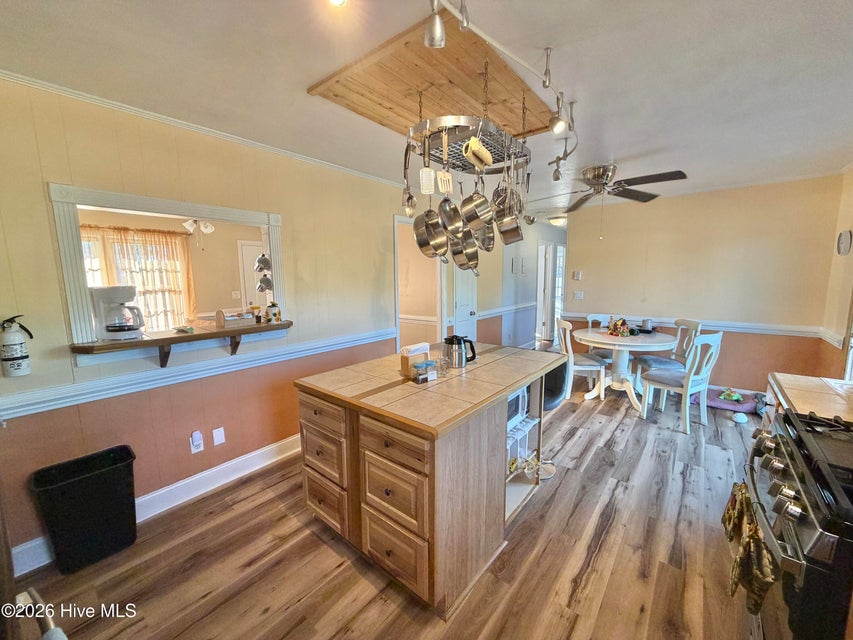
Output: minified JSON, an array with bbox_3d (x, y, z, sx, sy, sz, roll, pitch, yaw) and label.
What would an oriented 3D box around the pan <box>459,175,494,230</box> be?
[{"bbox_3d":[0.312,-0.716,2.117,0.145,0.315,0.210,-17,-5,42],"label":"pan"}]

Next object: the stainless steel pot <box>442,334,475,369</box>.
[{"bbox_3d":[0.221,0.199,2.242,0.210,0.190,0.150,-1,8,0],"label":"stainless steel pot"}]

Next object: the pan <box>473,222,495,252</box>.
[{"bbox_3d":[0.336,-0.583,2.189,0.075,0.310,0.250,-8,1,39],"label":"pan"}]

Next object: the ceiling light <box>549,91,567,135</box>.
[{"bbox_3d":[0.604,-0.956,1.590,0.070,0.170,0.090,-5,9,-30],"label":"ceiling light"}]

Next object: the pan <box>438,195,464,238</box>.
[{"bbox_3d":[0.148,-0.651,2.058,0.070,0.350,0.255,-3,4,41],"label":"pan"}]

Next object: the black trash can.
[{"bbox_3d":[-1.786,1.022,1.851,0.235,0.505,0.385,6,10,38],"label":"black trash can"}]

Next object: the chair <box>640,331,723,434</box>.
[{"bbox_3d":[2.492,0.563,3.412,0.450,0.945,0.500,-5,9,-29],"label":"chair"}]

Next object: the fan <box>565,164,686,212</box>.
[{"bbox_3d":[1.620,-1.277,3.192,1.320,0.270,1.320,5,10,38],"label":"fan"}]

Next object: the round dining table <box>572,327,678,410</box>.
[{"bbox_3d":[2.310,0.563,4.111,1.090,0.760,1.090,5,10,38],"label":"round dining table"}]

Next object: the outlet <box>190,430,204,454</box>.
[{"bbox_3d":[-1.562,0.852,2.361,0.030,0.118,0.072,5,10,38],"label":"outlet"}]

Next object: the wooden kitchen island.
[{"bbox_3d":[0.129,0.755,2.264,1.010,0.915,1.520,5,10,38],"label":"wooden kitchen island"}]

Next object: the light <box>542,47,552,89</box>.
[{"bbox_3d":[0.518,-1.074,1.474,0.042,0.155,0.042,6,10,38],"label":"light"}]

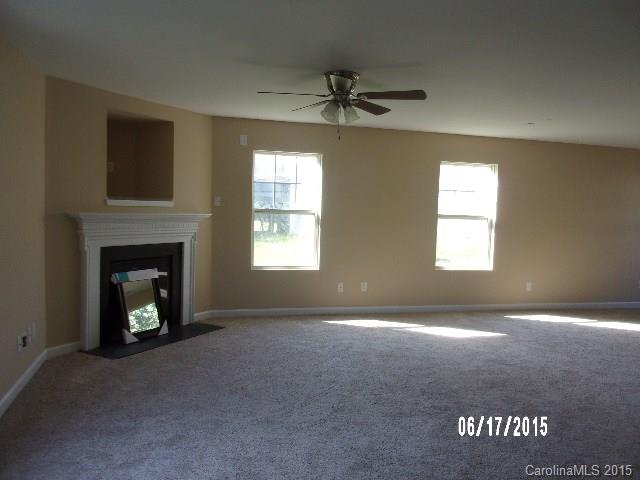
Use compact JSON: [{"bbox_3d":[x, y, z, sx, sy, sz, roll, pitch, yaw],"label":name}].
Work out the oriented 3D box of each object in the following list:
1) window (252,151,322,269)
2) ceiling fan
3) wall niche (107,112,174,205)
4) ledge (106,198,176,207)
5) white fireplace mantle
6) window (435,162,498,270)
[{"bbox_3d":[-0.418,-0.353,6.607,0.894,1.490,0.101,1,5,-15],"label":"window"},{"bbox_3d":[0.163,-1.073,3.939,1.293,0.379,1.273,1,5,-15],"label":"ceiling fan"},{"bbox_3d":[-2.056,-0.858,5.497,0.505,0.889,0.869,5,5,30],"label":"wall niche"},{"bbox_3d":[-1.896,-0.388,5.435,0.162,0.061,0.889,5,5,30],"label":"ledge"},{"bbox_3d":[-1.794,0.376,5.412,0.202,1.298,1.717,5,5,30],"label":"white fireplace mantle"},{"bbox_3d":[2.059,-0.316,7.274,0.904,1.502,0.101,1,5,-15],"label":"window"}]

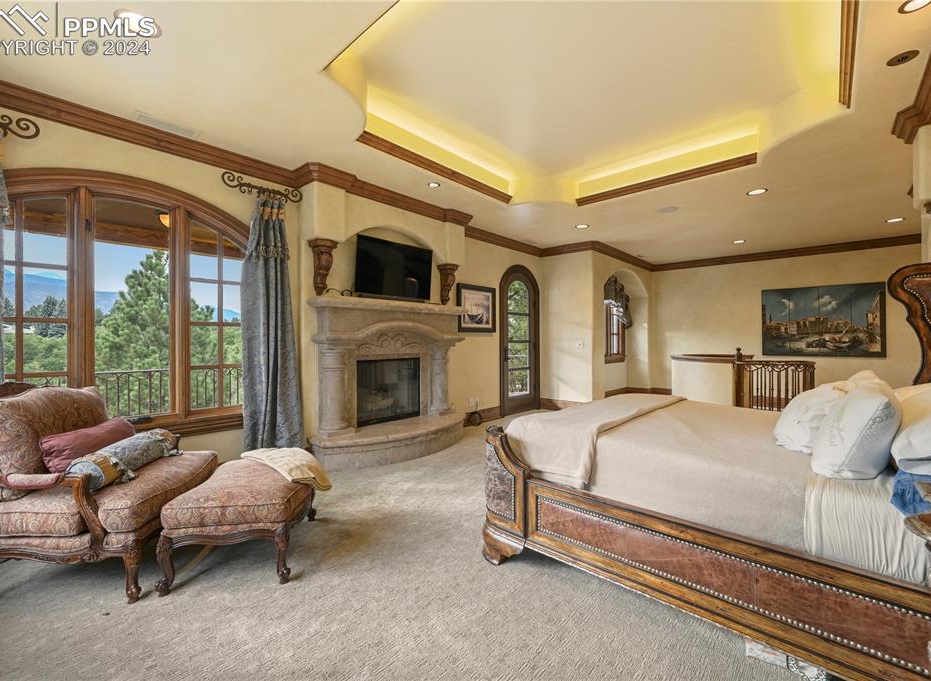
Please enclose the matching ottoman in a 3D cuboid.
[{"bbox_3d":[-1.323,1.075,2.448,0.650,0.470,0.800,0,0,-11],"label":"matching ottoman"}]

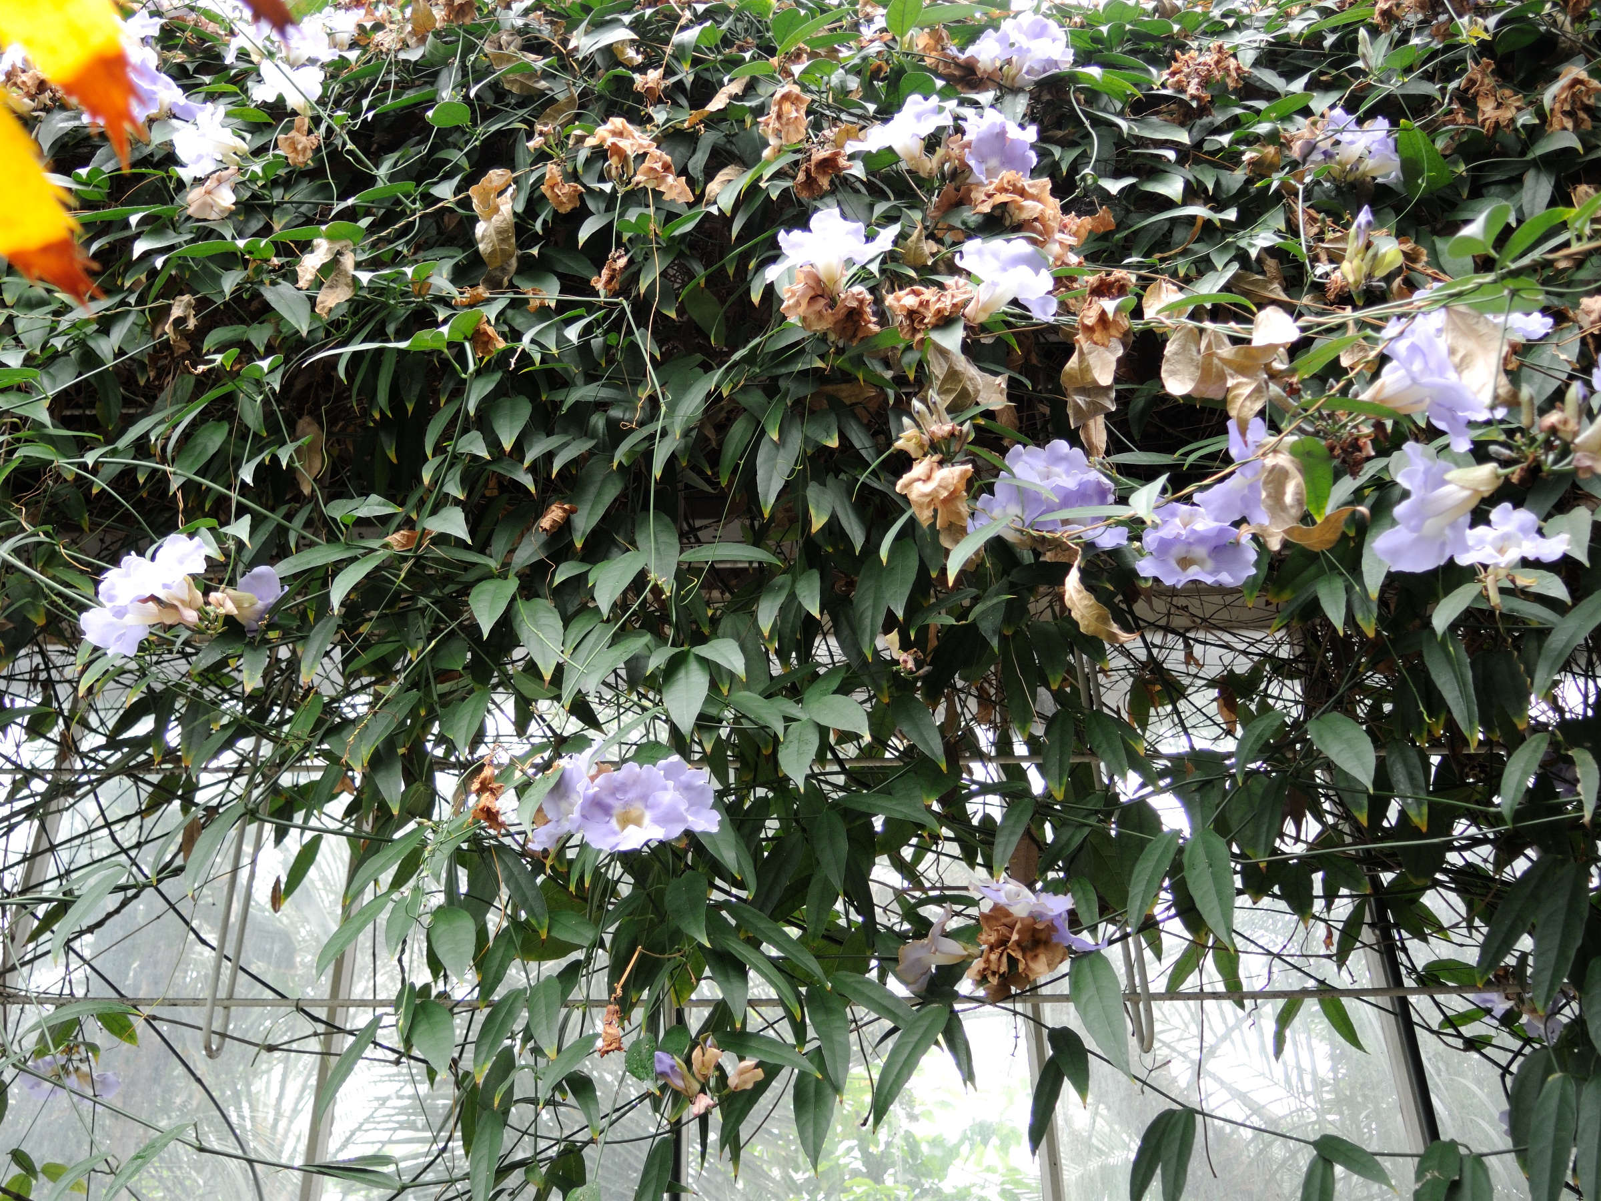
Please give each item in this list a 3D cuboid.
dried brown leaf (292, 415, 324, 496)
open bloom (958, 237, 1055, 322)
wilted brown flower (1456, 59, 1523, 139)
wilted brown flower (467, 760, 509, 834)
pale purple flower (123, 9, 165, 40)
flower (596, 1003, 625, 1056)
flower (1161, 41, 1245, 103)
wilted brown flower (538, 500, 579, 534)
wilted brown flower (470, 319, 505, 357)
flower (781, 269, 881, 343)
[{"bbox_3d":[-0.513,-0.151,1.350,0.036,0.090,0.025,-1,-29,0],"label":"dried brown leaf"},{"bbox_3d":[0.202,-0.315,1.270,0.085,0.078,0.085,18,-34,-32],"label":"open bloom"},{"bbox_3d":[0.788,-0.574,1.480,0.075,0.085,0.060,-1,-29,0],"label":"wilted brown flower"},{"bbox_3d":[-0.258,0.162,1.071,0.032,0.054,0.031,-2,-32,-1],"label":"wilted brown flower"},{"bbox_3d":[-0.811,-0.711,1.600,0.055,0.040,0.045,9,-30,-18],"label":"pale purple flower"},{"bbox_3d":[-0.142,0.321,0.970,0.021,0.038,0.020,3,-32,-7],"label":"flower"},{"bbox_3d":[0.433,-0.569,1.394,0.087,0.050,0.050,-2,-32,-1],"label":"flower"},{"bbox_3d":[-0.271,-0.093,1.450,0.043,0.033,0.035,-2,-29,0],"label":"wilted brown flower"},{"bbox_3d":[-0.364,-0.303,1.500,0.041,0.042,0.037,-2,-29,0],"label":"wilted brown flower"},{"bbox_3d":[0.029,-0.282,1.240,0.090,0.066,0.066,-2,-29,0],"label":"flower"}]

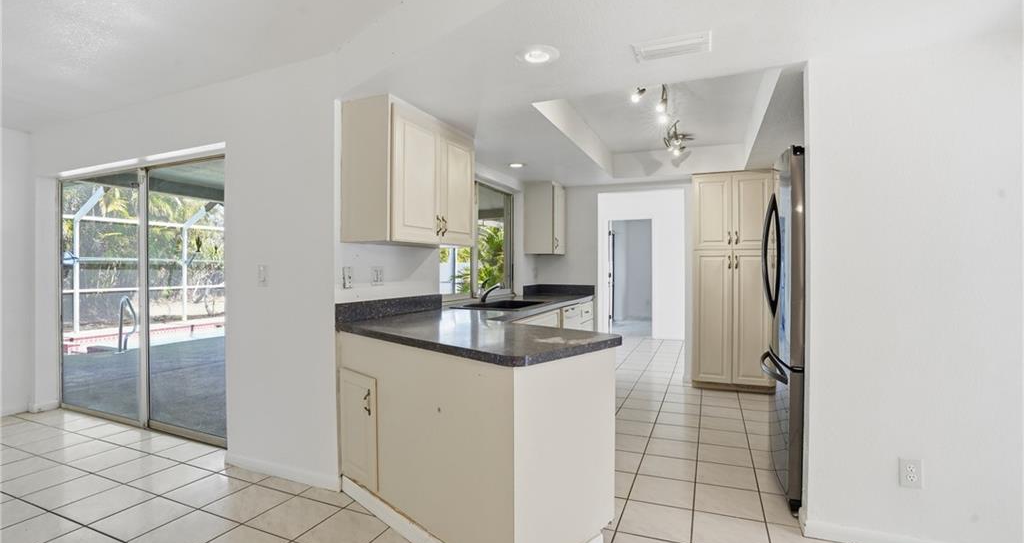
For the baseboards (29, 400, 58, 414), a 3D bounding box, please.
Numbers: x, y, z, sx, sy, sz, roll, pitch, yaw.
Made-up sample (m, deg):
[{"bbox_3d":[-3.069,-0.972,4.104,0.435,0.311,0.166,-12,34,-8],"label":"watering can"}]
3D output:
[{"bbox_3d":[-4.008,1.168,3.906,0.025,0.079,0.189,0,0,23],"label":"baseboards"}]

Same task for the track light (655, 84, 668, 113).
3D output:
[{"bbox_3d":[0.934,-1.072,2.834,0.089,0.154,0.119,0,0,23],"label":"track light"}]

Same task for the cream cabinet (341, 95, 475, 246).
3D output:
[{"bbox_3d":[-0.601,-0.544,2.877,0.317,0.768,0.962,0,0,23],"label":"cream cabinet"}]

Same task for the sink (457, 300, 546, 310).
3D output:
[{"bbox_3d":[-0.059,0.377,3.764,0.546,0.198,0.803,0,0,23],"label":"sink"}]

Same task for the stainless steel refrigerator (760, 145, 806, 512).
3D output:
[{"bbox_3d":[1.840,0.292,2.477,0.828,1.796,0.903,0,0,23],"label":"stainless steel refrigerator"}]

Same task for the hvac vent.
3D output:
[{"bbox_3d":[0.682,-0.947,1.934,0.306,0.025,0.179,0,0,23],"label":"hvac vent"}]

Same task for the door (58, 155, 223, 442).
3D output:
[{"bbox_3d":[-2.819,0.199,3.508,2.401,2.009,0.089,0,0,23],"label":"door"}]

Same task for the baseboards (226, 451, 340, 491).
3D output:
[{"bbox_3d":[-1.361,1.158,2.651,0.908,0.082,0.020,0,0,23],"label":"baseboards"}]

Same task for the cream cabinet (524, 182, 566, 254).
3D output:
[{"bbox_3d":[0.387,-0.584,5.219,0.327,0.789,0.491,0,0,23],"label":"cream cabinet"}]

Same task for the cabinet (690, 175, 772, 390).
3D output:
[{"bbox_3d":[2.231,0.106,4.620,0.730,2.164,0.347,0,0,23],"label":"cabinet"}]

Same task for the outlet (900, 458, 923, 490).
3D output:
[{"bbox_3d":[1.660,0.845,1.888,0.072,0.119,0.012,0,0,23],"label":"outlet"}]

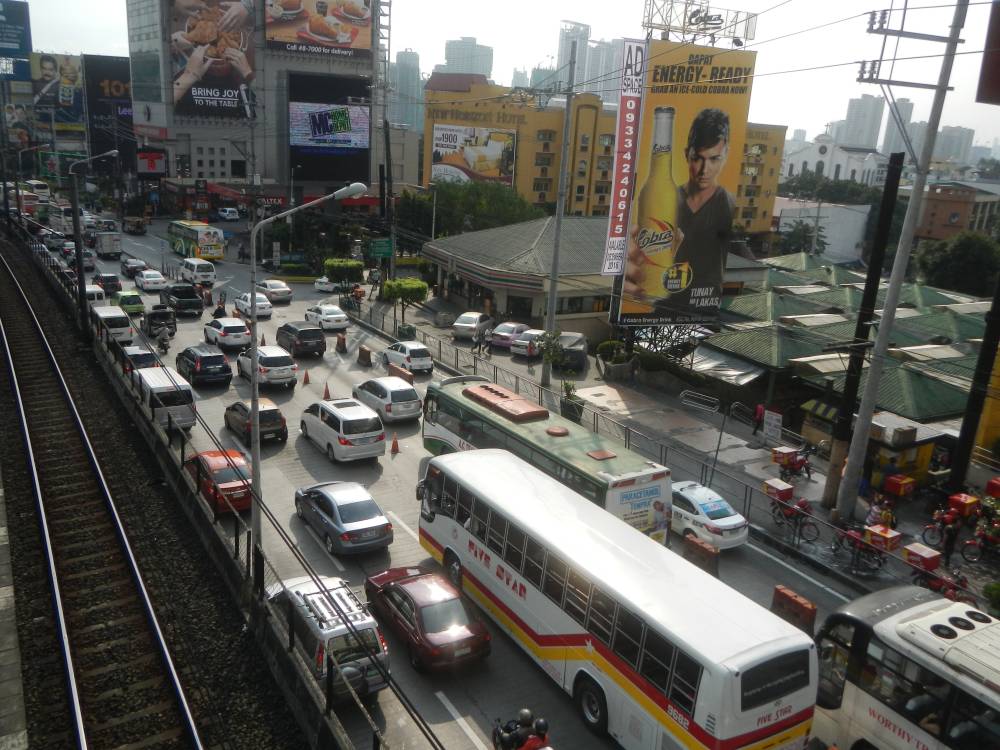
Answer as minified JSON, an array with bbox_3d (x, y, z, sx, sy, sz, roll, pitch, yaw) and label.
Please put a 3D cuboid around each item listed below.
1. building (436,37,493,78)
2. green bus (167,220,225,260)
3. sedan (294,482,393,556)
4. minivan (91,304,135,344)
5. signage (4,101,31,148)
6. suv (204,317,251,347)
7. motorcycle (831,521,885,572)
[{"bbox_3d":[-41.792,-338.005,1022.872,46.000,157.571,42.000,12,17,28],"label":"building"},{"bbox_3d":[-32.757,-14.420,86.901,2.500,3.250,11.000,-7,18,-37],"label":"green bus"},{"bbox_3d":[-5.064,4.268,25.771,1.755,1.448,4.538,-6,17,-33],"label":"sedan"},{"bbox_3d":[-25.324,-3.350,52.709,1.700,1.980,4.700,-9,19,-36],"label":"minivan"},{"bbox_3d":[-101.489,-52.690,170.144,4.750,9.710,0.600,-6,18,-29],"label":"signage"},{"bbox_3d":[-16.653,-2.687,49.198,1.830,1.670,4.570,-6,17,-32],"label":"suv"},{"bbox_3d":[10.886,5.169,24.394,0.720,1.060,1.950,-5,16,-30],"label":"motorcycle"}]

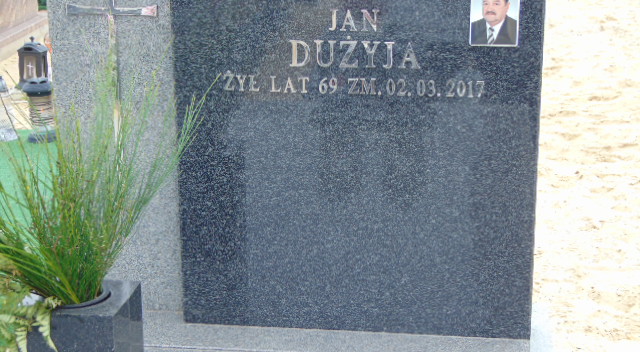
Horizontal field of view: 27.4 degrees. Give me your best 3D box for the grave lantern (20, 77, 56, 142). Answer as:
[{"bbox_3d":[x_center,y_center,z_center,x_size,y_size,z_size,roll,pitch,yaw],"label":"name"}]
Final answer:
[{"bbox_3d":[-1.210,-0.291,5.691,0.127,0.273,0.127,1,15,6],"label":"grave lantern"}]

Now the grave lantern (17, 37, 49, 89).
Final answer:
[{"bbox_3d":[-1.442,-0.570,6.570,0.137,0.257,0.137,1,15,6],"label":"grave lantern"}]

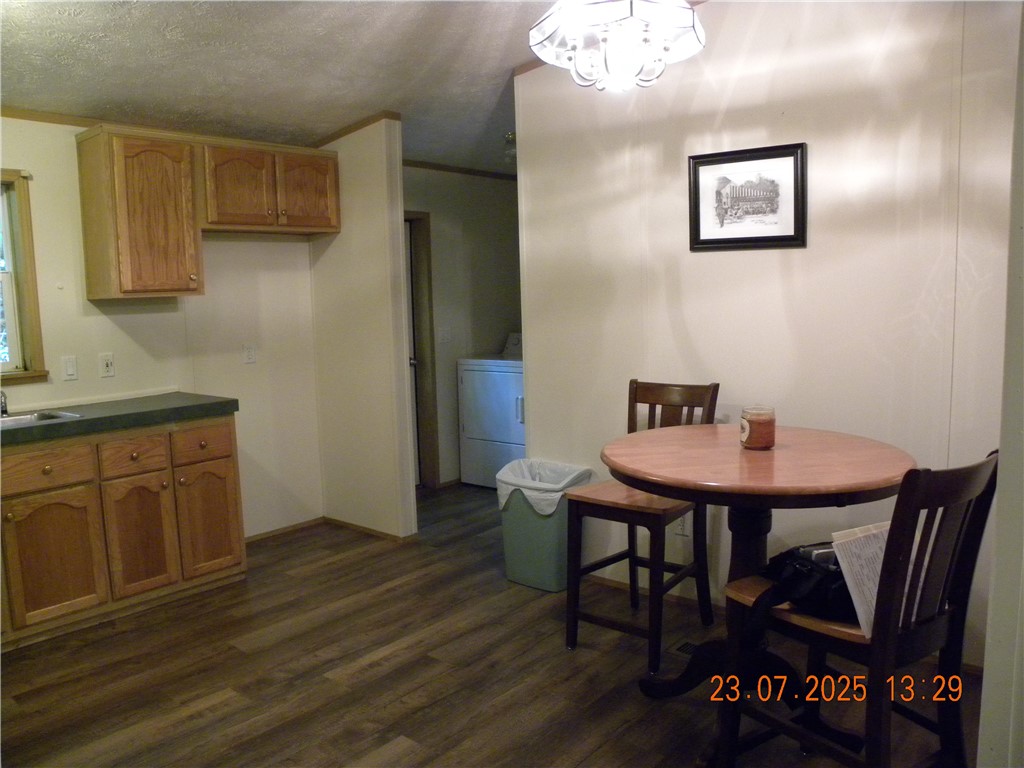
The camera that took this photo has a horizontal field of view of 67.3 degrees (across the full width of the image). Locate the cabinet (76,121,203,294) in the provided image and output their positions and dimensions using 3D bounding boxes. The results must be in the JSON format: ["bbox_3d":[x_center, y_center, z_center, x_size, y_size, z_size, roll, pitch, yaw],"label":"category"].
[{"bbox_3d":[-1.853,-0.832,3.865,0.320,0.790,0.460,4,9,42],"label":"cabinet"}]

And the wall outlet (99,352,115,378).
[{"bbox_3d":[-2.062,-0.094,3.928,0.010,0.116,0.070,4,9,42],"label":"wall outlet"}]

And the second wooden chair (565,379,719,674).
[{"bbox_3d":[0.517,0.524,3.089,0.440,1.020,0.540,3,8,37],"label":"second wooden chair"}]

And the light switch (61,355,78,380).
[{"bbox_3d":[-2.178,-0.077,3.803,0.010,0.116,0.070,4,9,42],"label":"light switch"}]

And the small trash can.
[{"bbox_3d":[0.153,0.708,3.775,0.380,0.520,0.280,3,8,37],"label":"small trash can"}]

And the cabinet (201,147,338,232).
[{"bbox_3d":[-1.414,-1.070,4.327,0.320,0.445,0.855,4,9,42],"label":"cabinet"}]

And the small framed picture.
[{"bbox_3d":[0.959,-0.755,3.158,0.480,0.402,0.025,3,8,34],"label":"small framed picture"}]

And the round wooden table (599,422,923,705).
[{"bbox_3d":[0.749,0.647,2.426,0.925,0.910,0.925,-1,6,0],"label":"round wooden table"}]

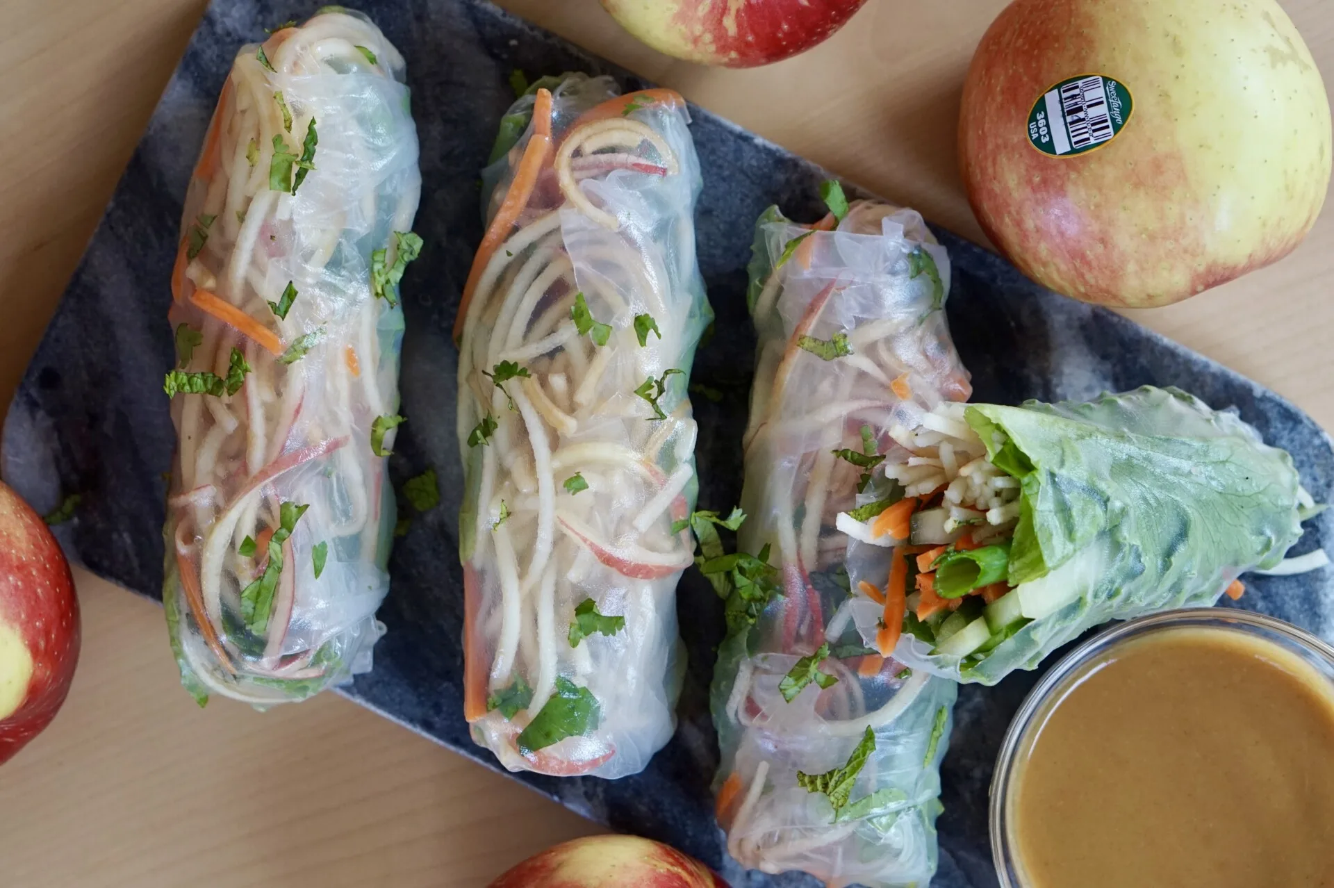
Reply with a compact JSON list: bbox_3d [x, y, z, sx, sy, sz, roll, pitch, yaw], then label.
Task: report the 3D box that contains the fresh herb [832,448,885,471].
[{"bbox_3d":[0.040,0.003,0.583,0.011,0.004,0.004,10,87,0],"label":"fresh herb"}]

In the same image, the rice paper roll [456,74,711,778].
[{"bbox_3d":[-0.017,-0.004,0.605,0.052,0.043,0.152,2,87,0],"label":"rice paper roll"}]

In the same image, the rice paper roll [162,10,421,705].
[{"bbox_3d":[-0.081,-0.019,0.605,0.051,0.043,0.149,5,87,0],"label":"rice paper roll"}]

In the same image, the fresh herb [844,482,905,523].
[{"bbox_3d":[0.044,0.012,0.584,0.014,0.004,0.005,-28,87,-1],"label":"fresh herb"}]

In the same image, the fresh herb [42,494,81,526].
[{"bbox_3d":[-0.136,0.015,0.624,0.011,0.003,0.003,-38,88,-2],"label":"fresh herb"}]

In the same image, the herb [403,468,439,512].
[{"bbox_3d":[-0.055,0.010,0.624,0.007,0.003,0.009,25,87,1],"label":"herb"}]

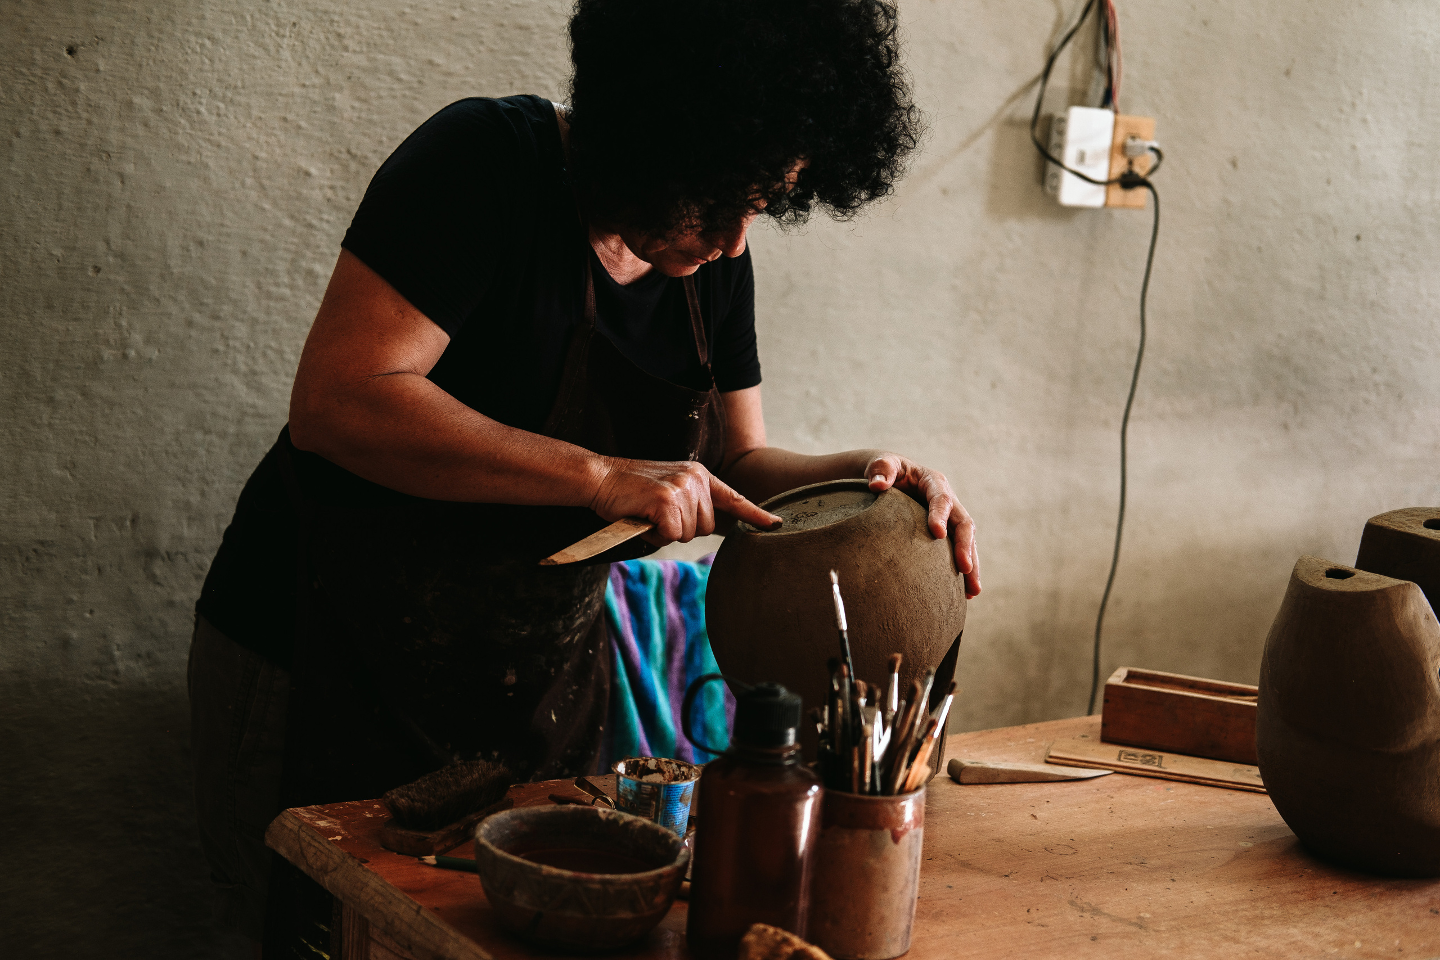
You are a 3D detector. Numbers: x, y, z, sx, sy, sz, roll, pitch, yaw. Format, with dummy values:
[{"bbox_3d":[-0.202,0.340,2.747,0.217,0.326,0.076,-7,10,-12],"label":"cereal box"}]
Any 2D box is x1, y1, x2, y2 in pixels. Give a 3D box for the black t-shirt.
[{"bbox_3d":[-0.212,-0.080,1.860,0.320,0.550,0.460,33,24,34],"label":"black t-shirt"}]

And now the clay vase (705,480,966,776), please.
[{"bbox_3d":[0.095,0.128,1.685,0.210,0.224,0.210,-11,13,3],"label":"clay vase"}]

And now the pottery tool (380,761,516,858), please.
[{"bbox_3d":[-0.190,0.225,1.493,0.048,0.040,0.118,8,10,21],"label":"pottery tool"}]

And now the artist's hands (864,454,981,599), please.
[{"bbox_3d":[0.163,0.036,1.700,0.095,0.115,0.110,-2,11,-37],"label":"artist's hands"}]

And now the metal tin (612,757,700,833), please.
[{"bbox_3d":[-0.047,0.229,1.490,0.064,0.056,0.064,5,9,0],"label":"metal tin"}]

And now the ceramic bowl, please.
[{"bbox_3d":[-0.088,0.252,1.315,0.132,0.059,0.132,4,9,-1],"label":"ceramic bowl"}]

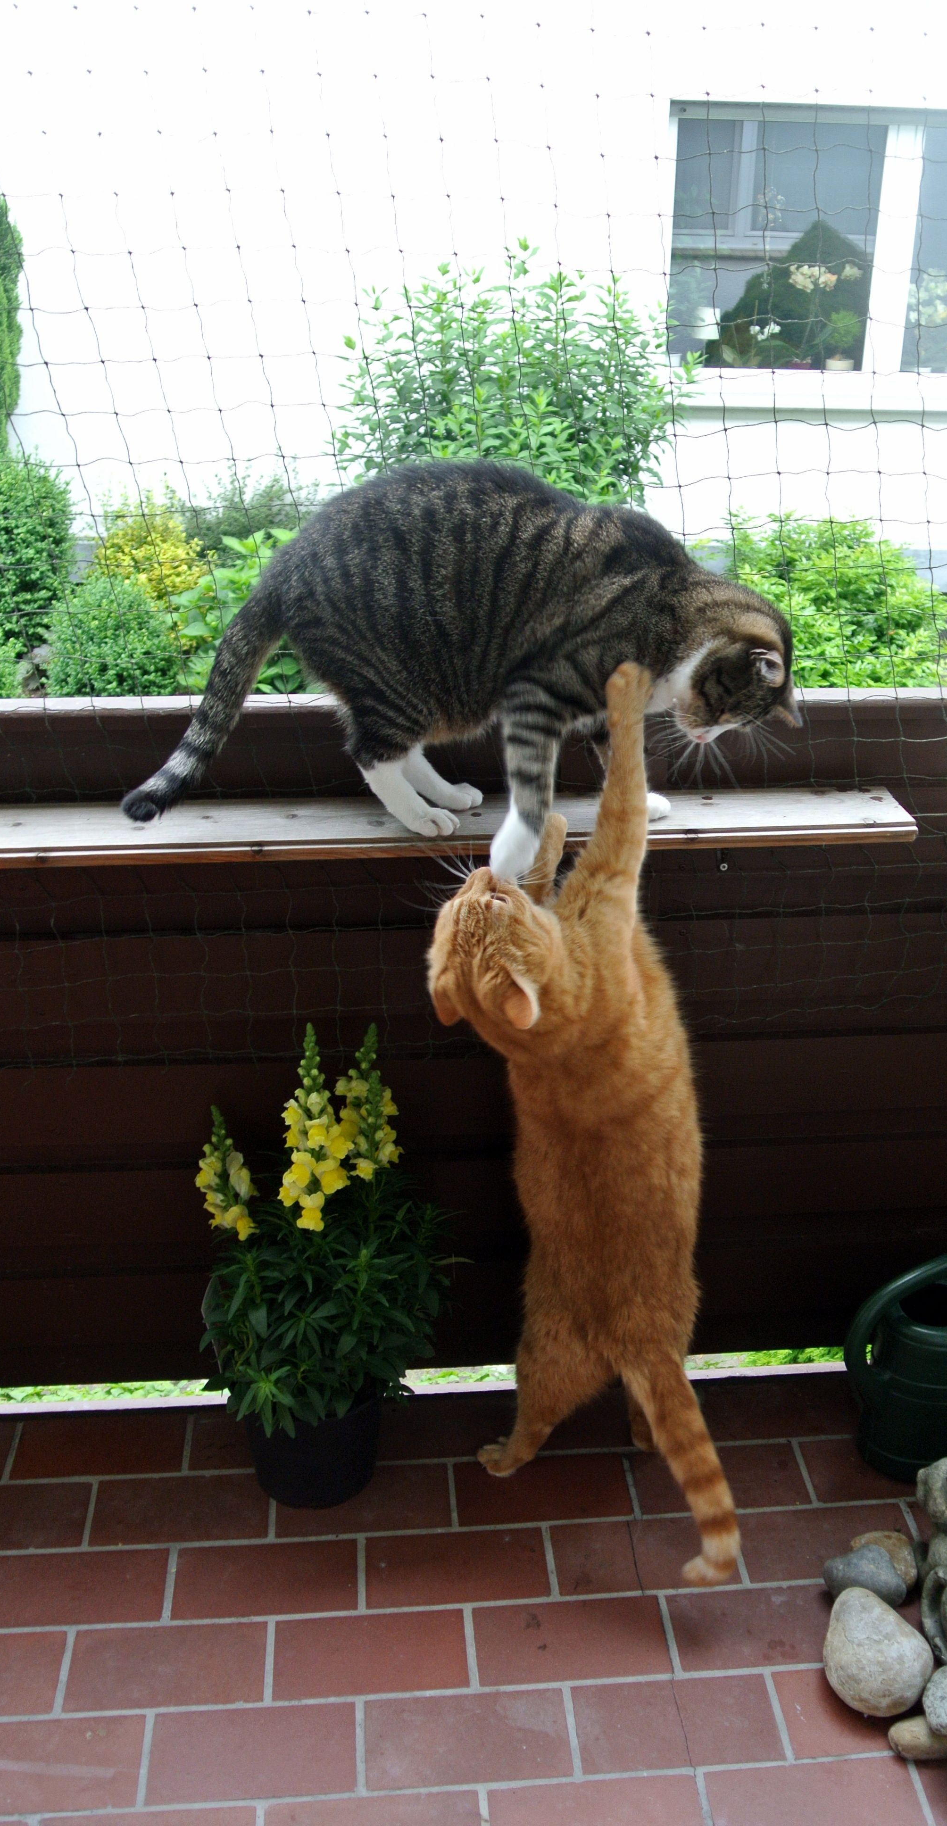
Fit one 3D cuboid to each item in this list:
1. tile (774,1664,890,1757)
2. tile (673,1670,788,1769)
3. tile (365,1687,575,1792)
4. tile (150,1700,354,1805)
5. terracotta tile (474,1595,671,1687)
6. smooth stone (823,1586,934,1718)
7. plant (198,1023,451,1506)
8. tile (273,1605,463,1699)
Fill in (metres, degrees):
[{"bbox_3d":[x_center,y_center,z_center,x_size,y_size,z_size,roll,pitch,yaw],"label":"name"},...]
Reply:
[{"bbox_3d":[0.430,0.840,1.546,0.210,0.012,0.098,-2,25,-4],"label":"tile"},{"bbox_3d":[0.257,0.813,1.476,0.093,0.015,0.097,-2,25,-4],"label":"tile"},{"bbox_3d":[-0.007,0.855,1.519,0.210,0.012,0.098,-2,25,-4],"label":"tile"},{"bbox_3d":[-0.225,0.863,1.505,0.210,0.012,0.098,-2,25,-4],"label":"tile"},{"bbox_3d":[0.107,0.805,1.623,0.210,0.012,0.098,-2,25,-4],"label":"terracotta tile"},{"bbox_3d":[0.489,0.883,1.765,0.130,0.105,0.165,-4,26,-9],"label":"smooth stone"},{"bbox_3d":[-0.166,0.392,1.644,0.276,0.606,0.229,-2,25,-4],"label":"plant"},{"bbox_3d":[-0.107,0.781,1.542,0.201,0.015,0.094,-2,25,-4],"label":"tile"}]

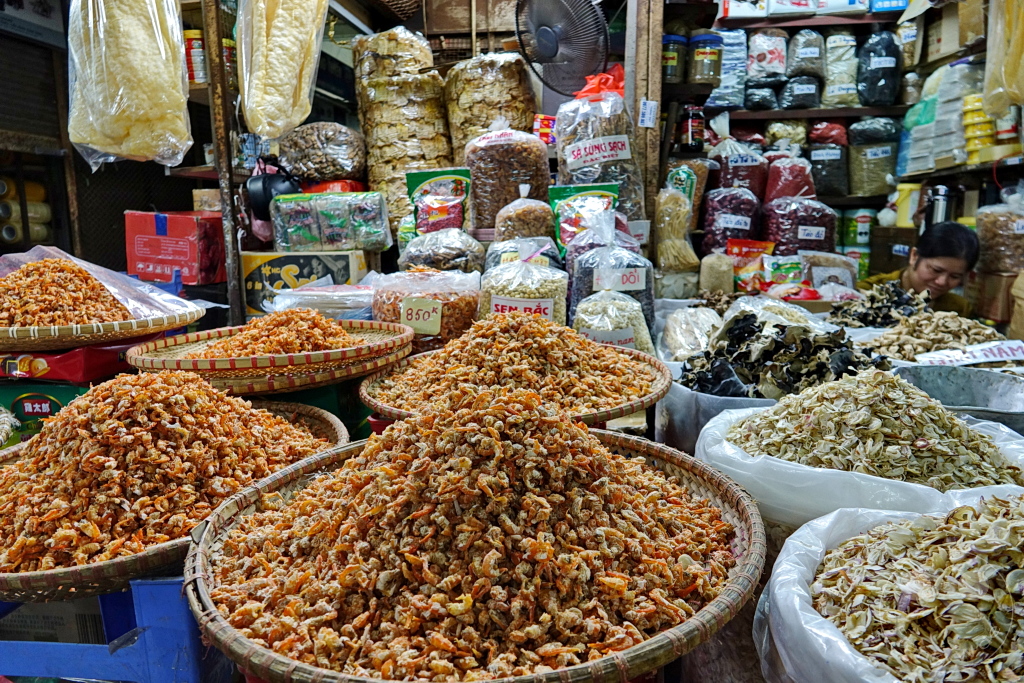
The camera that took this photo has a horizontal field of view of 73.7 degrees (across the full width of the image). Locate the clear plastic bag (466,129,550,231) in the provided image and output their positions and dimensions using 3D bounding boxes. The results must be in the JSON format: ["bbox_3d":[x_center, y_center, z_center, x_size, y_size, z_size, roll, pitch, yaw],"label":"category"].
[{"bbox_3d":[-0.011,-0.415,1.740,0.203,0.257,0.150,0,10,0],"label":"clear plastic bag"}]

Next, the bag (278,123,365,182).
[{"bbox_3d":[-0.502,-0.498,1.800,0.221,0.153,0.170,0,10,0],"label":"bag"}]

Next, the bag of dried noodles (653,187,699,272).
[{"bbox_3d":[0.453,-0.308,1.880,0.118,0.233,0.090,2,11,10],"label":"bag of dried noodles"}]

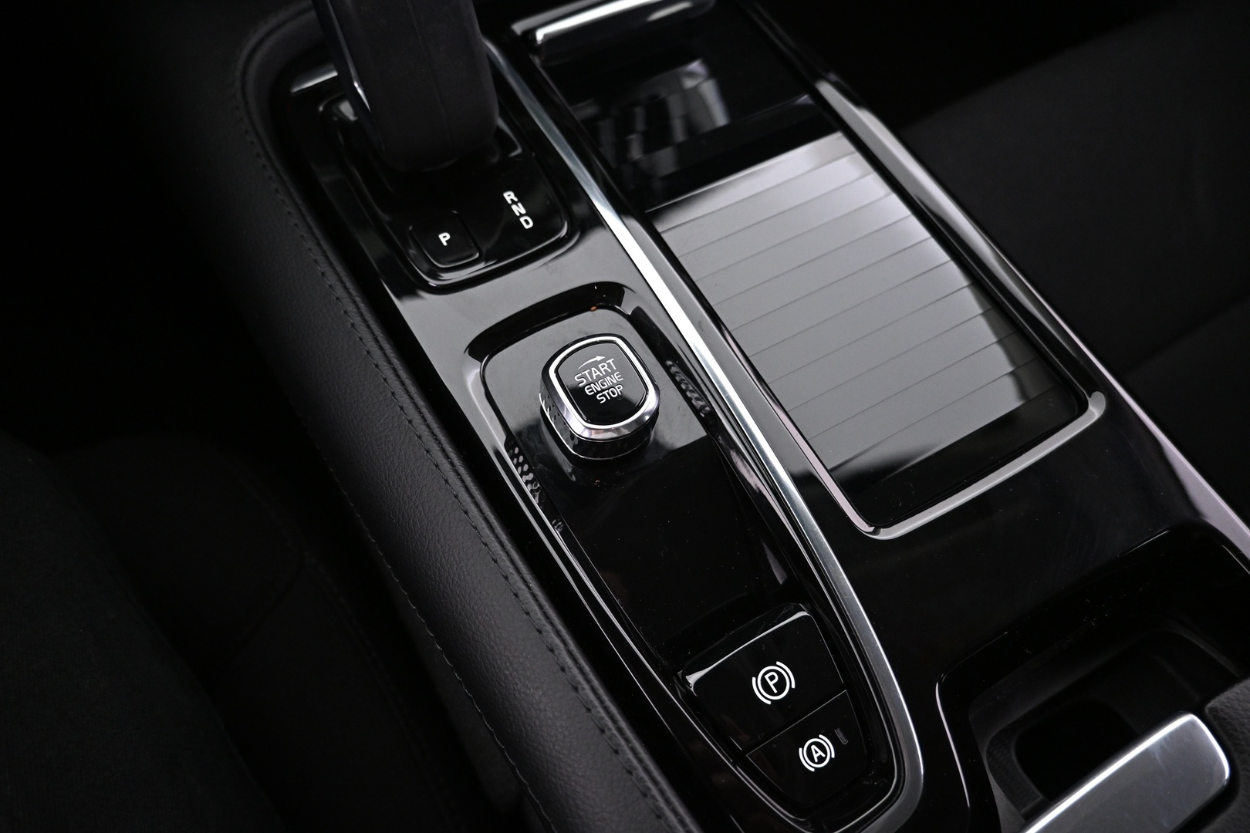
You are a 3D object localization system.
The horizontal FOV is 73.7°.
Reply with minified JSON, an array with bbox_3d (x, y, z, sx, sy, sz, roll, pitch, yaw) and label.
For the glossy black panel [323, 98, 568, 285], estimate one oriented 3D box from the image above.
[{"bbox_3d":[-0.073,-0.100,0.328,0.059,0.013,0.112,-26,67,-16],"label":"glossy black panel"}]

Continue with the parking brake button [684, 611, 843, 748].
[{"bbox_3d":[0.044,0.082,0.254,0.049,0.013,0.027,-26,67,-16],"label":"parking brake button"}]

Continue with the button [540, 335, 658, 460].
[{"bbox_3d":[-0.009,-0.007,0.289,0.036,0.017,0.037,-26,67,-16],"label":"button"}]

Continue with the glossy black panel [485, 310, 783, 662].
[{"bbox_3d":[0.001,0.017,0.292,0.060,0.010,0.127,-26,67,-16],"label":"glossy black panel"}]

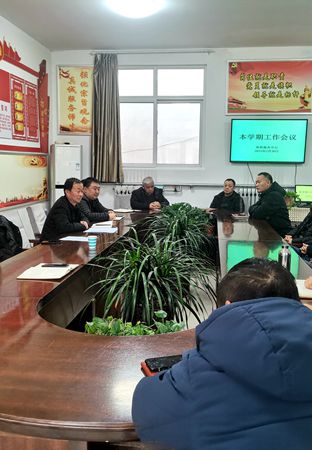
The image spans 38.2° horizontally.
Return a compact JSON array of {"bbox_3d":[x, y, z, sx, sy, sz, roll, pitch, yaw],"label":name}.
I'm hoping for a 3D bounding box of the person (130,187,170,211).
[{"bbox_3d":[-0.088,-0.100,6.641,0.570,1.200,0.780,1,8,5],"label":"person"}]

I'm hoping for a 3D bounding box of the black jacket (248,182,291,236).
[{"bbox_3d":[1.415,-0.186,5.606,0.520,0.700,0.560,2,8,10],"label":"black jacket"}]

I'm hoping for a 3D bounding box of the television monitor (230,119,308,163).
[{"bbox_3d":[1.909,-1.418,7.648,1.240,0.725,0.080,2,13,7],"label":"television monitor"}]

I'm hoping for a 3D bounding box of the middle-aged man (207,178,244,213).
[{"bbox_3d":[1.029,-0.066,6.548,0.540,1.185,0.780,3,8,17],"label":"middle-aged man"}]

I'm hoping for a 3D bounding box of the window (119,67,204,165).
[{"bbox_3d":[0.004,-1.854,7.779,1.651,1.706,0.100,2,8,7],"label":"window"}]

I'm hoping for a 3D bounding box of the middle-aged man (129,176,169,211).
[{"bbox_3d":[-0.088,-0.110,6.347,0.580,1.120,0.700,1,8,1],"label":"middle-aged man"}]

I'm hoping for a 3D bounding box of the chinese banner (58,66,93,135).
[{"bbox_3d":[-1.384,-2.176,7.884,0.703,1.173,0.035,2,8,7],"label":"chinese banner"}]

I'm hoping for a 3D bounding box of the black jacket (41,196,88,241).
[{"bbox_3d":[-0.821,0.035,4.168,0.480,0.580,0.530,2,8,7],"label":"black jacket"}]

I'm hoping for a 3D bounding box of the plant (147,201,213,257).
[{"bbox_3d":[0.245,0.241,4.779,0.740,0.880,0.740,2,8,7],"label":"plant"}]

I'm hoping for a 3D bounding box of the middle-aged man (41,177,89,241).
[{"bbox_3d":[-0.749,0.183,4.243,0.700,1.250,0.550,0,8,-7],"label":"middle-aged man"}]

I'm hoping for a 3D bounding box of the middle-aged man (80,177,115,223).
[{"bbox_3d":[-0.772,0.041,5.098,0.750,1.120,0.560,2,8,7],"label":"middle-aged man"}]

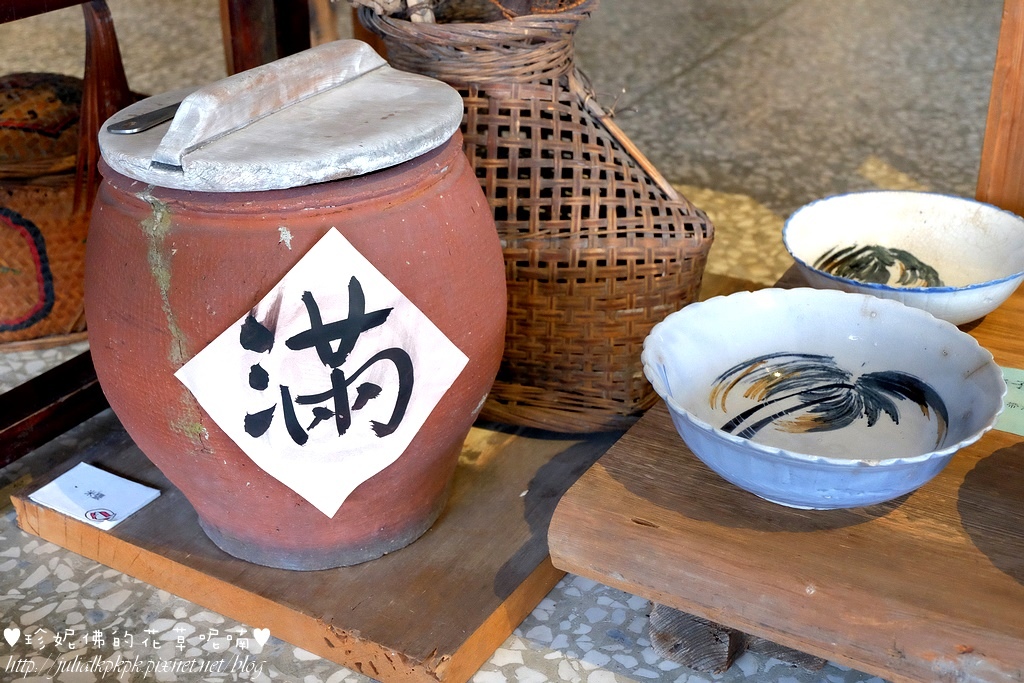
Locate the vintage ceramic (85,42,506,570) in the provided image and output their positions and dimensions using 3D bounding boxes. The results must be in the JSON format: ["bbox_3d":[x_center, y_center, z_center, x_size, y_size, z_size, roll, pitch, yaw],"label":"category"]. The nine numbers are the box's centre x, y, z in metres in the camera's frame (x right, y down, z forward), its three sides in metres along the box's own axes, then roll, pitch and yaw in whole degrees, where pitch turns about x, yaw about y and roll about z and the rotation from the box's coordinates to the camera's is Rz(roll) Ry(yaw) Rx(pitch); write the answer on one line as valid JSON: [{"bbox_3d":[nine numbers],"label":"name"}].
[{"bbox_3d":[-0.161,-0.035,0.954,0.316,0.362,0.316,-9,29,-17],"label":"vintage ceramic"}]

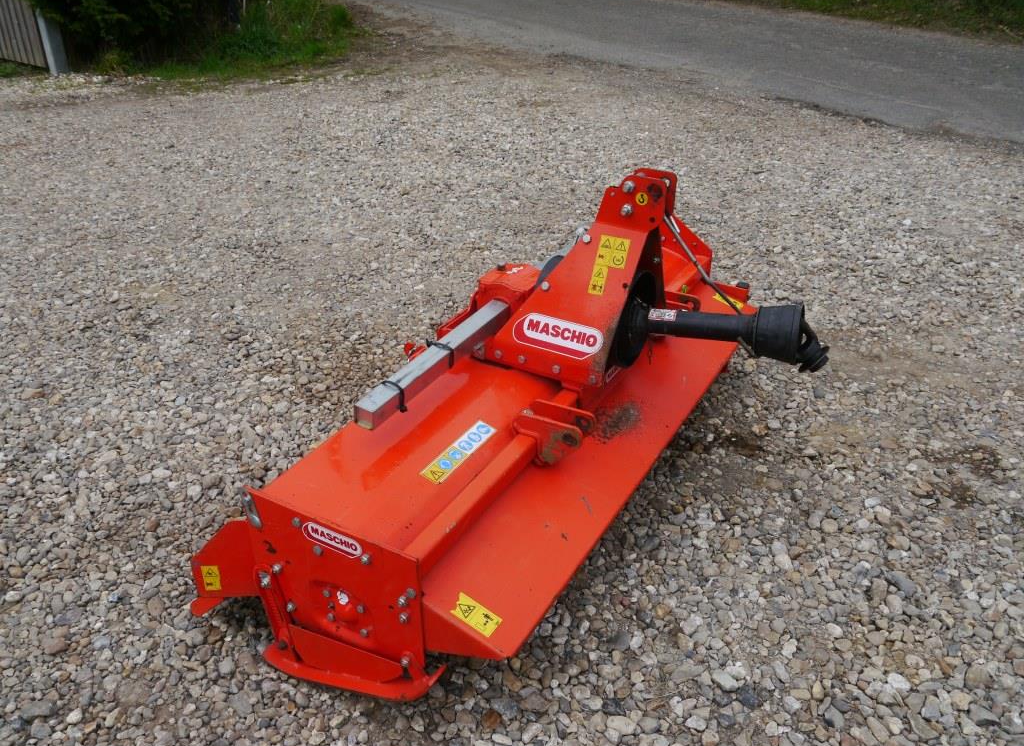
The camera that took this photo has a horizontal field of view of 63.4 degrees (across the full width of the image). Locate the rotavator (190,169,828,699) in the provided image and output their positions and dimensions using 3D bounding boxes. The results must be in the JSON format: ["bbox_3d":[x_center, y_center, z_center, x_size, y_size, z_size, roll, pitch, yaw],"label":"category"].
[{"bbox_3d":[0.285,-0.137,2.514,1.267,0.956,2.305,15,31,25],"label":"rotavator"}]

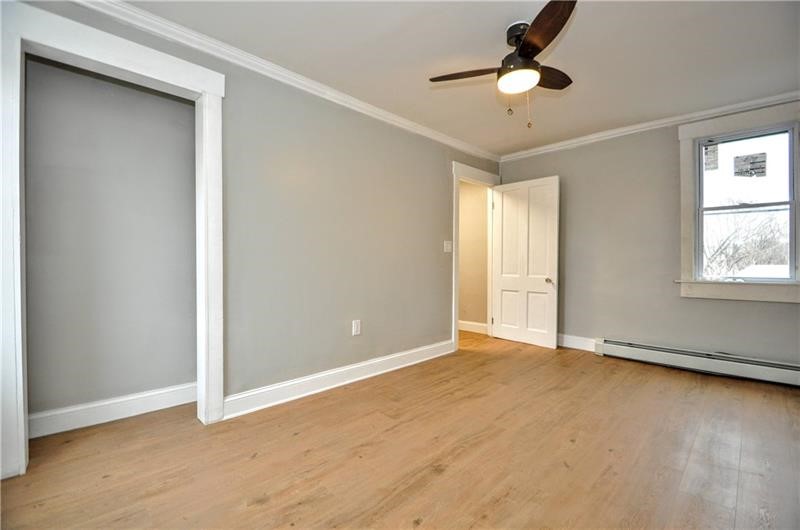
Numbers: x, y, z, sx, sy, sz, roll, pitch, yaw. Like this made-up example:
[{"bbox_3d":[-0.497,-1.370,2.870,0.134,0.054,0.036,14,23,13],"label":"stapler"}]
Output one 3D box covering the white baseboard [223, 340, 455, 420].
[{"bbox_3d":[-0.268,0.915,2.942,2.363,0.145,0.020,0,1,-43],"label":"white baseboard"}]

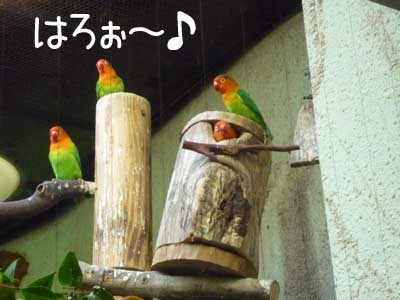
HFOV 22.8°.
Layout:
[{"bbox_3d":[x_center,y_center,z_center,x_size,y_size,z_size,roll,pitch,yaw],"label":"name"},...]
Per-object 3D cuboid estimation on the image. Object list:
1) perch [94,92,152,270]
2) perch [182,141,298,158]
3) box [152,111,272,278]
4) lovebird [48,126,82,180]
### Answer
[{"bbox_3d":[-0.133,0.055,1.730,0.095,0.295,0.095,0,-18,0],"label":"perch"},{"bbox_3d":[0.066,-0.001,1.568,0.186,0.025,0.030,0,-18,0],"label":"perch"},{"bbox_3d":[0.023,0.074,1.620,0.163,0.226,0.163,9,-22,3],"label":"box"},{"bbox_3d":[-0.236,0.022,1.737,0.055,0.118,0.085,-11,-21,30],"label":"lovebird"}]

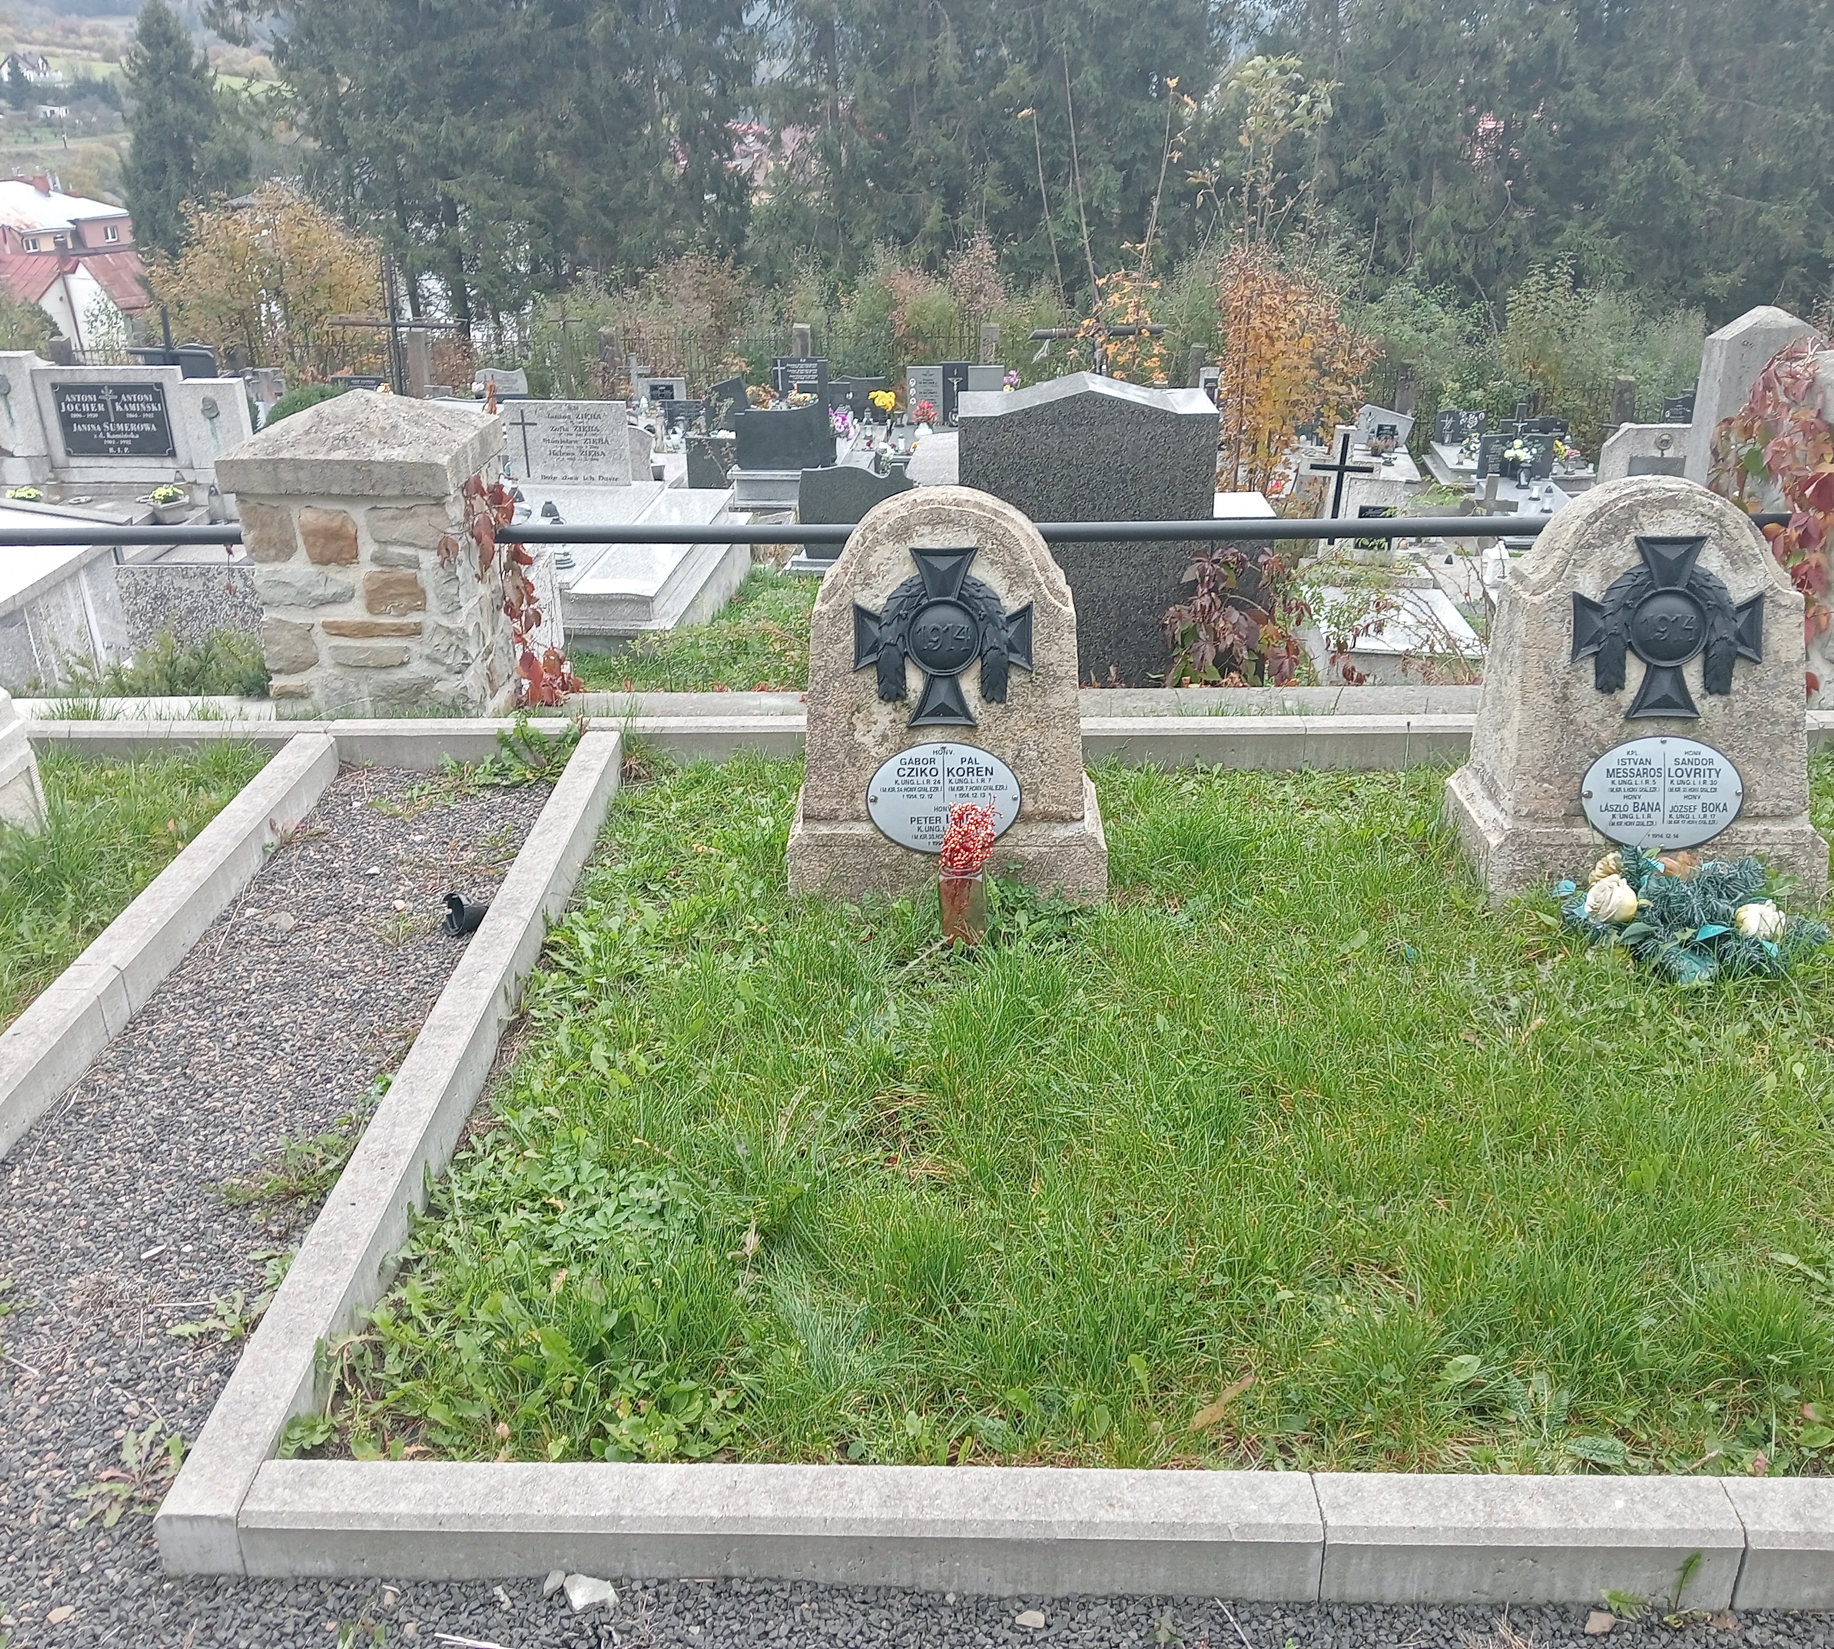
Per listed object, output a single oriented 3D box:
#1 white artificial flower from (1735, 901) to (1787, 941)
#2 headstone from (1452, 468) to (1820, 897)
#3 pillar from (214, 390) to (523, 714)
[{"bbox_3d":[1.341,0.153,2.823,0.073,0.058,0.065,0,24,1],"label":"white artificial flower"},{"bbox_3d":[1.183,-0.222,2.864,0.520,0.630,0.285,0,23,3],"label":"headstone"},{"bbox_3d":[-1.147,-0.609,3.849,0.475,0.670,0.530,0,23,2],"label":"pillar"}]

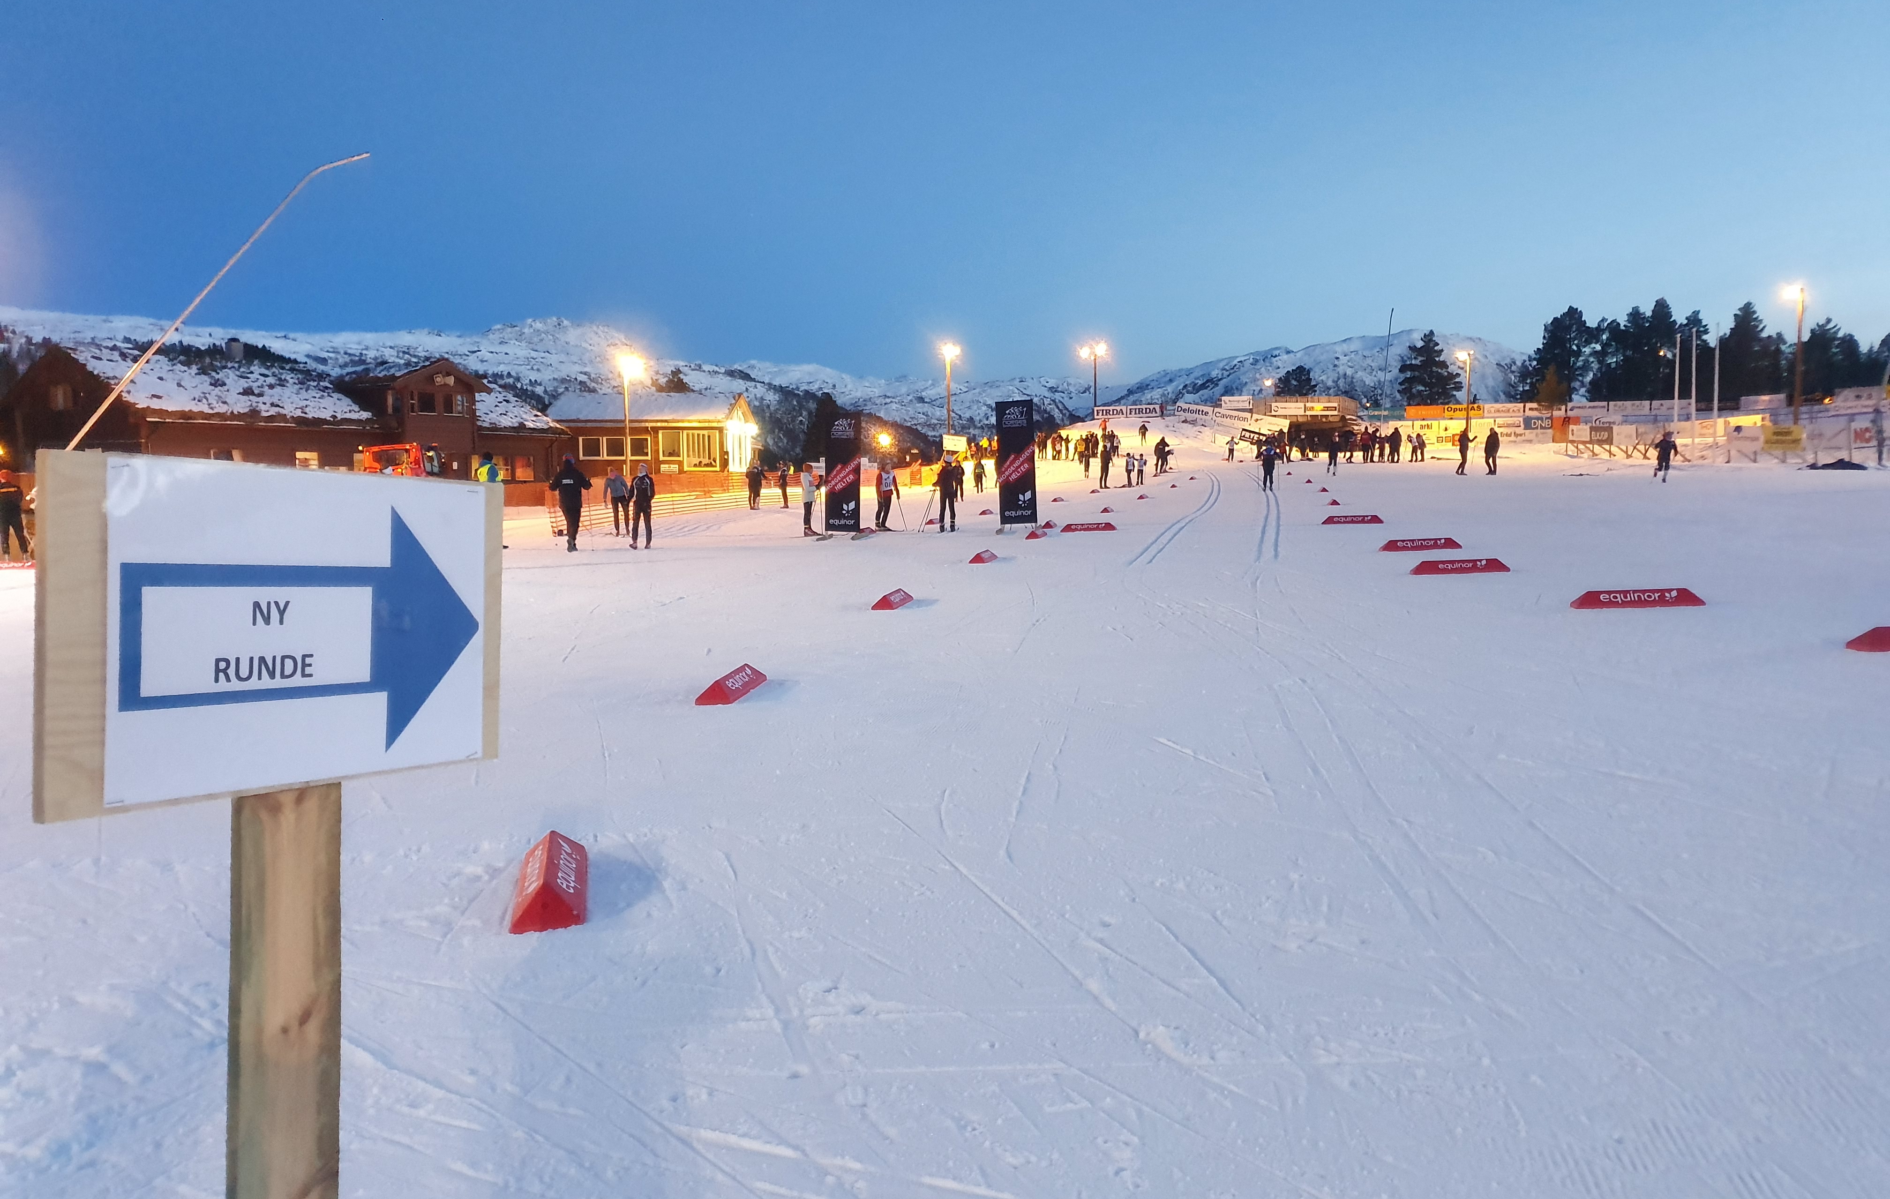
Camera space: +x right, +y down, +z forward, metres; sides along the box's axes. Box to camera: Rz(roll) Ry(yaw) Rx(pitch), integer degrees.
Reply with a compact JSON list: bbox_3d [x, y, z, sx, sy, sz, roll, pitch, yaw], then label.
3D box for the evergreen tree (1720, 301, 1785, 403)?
[{"bbox_3d":[65.431,-19.797,115.000,4.700,8.500,4.700,1,6,22],"label":"evergreen tree"}]

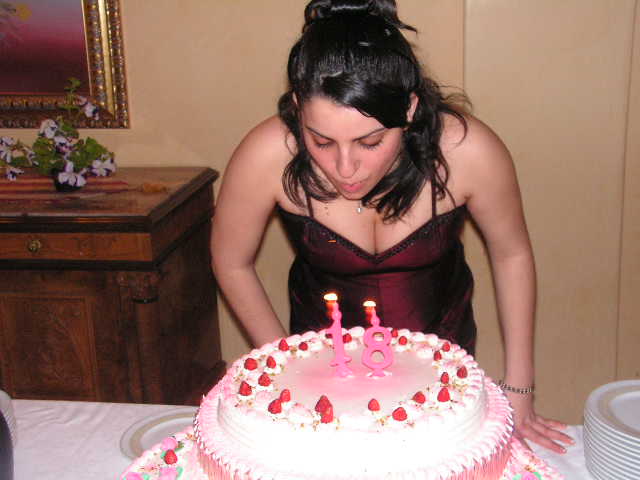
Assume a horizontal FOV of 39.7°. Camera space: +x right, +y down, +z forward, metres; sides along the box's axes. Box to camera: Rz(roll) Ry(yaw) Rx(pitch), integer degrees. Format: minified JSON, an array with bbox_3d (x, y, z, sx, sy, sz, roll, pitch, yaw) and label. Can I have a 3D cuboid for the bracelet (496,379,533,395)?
[{"bbox_3d":[0.316,0.232,1.428,0.058,0.008,0.056,7,13,0],"label":"bracelet"}]

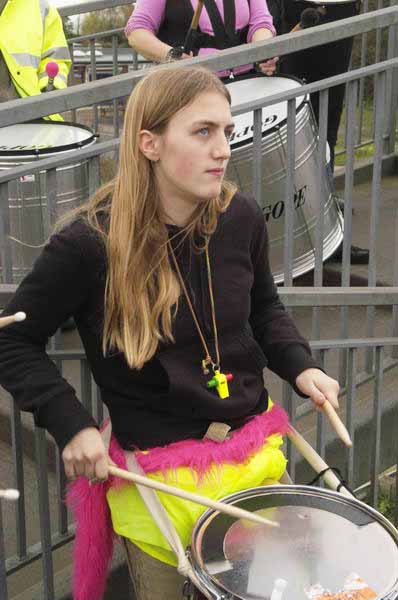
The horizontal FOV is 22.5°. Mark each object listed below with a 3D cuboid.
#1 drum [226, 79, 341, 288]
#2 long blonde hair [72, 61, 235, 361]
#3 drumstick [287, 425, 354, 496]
[{"bbox_3d":[0.173,-0.403,3.404,0.540,0.513,0.540,-28,32,-12],"label":"drum"},{"bbox_3d":[-0.078,-0.143,1.730,0.265,0.520,0.240,10,17,35],"label":"long blonde hair"},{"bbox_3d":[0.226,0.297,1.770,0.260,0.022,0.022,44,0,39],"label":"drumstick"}]

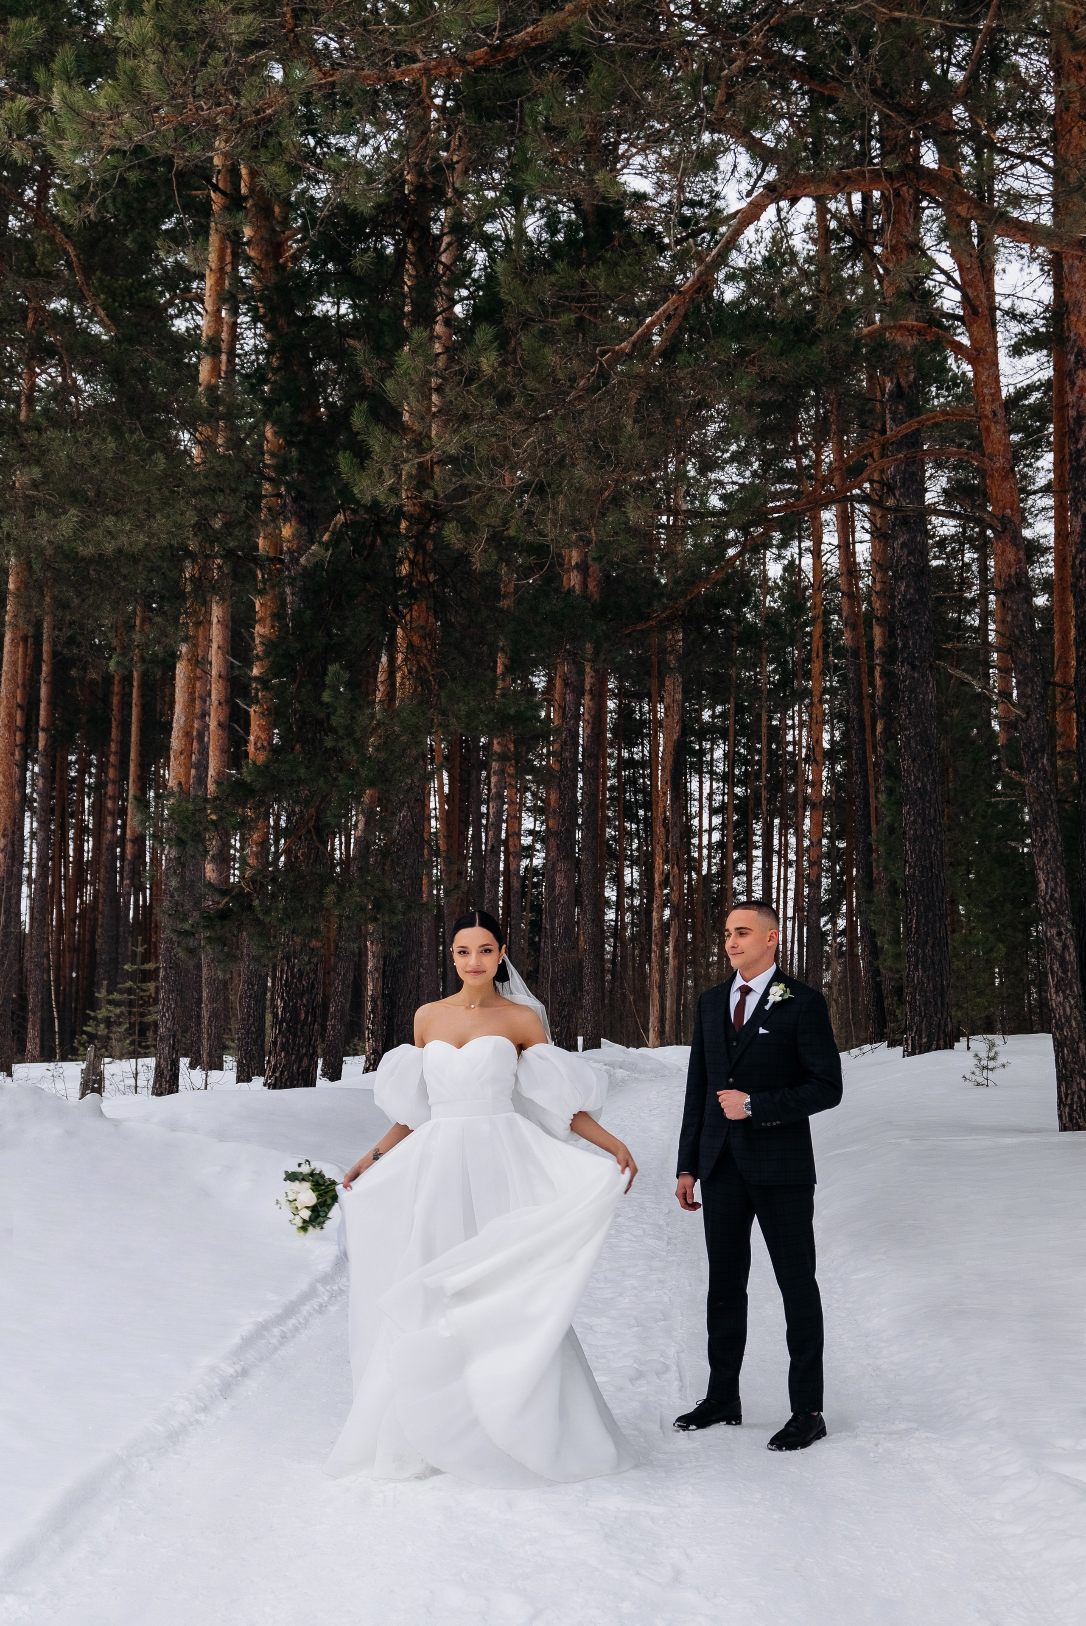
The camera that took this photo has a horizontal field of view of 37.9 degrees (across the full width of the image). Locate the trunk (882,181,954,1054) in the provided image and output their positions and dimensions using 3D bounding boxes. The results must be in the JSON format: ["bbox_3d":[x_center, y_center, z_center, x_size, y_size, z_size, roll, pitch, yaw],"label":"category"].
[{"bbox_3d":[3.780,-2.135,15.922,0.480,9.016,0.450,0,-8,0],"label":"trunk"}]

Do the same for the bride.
[{"bbox_3d":[-0.194,1.160,4.970,0.920,1.704,0.740,-1,-8,8],"label":"bride"}]

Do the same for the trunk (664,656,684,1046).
[{"bbox_3d":[2.677,0.711,32.189,0.340,7.985,0.340,0,-8,0],"label":"trunk"}]

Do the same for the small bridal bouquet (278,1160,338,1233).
[{"bbox_3d":[-0.717,1.194,4.915,0.230,0.220,0.210,-7,-3,-19],"label":"small bridal bouquet"}]

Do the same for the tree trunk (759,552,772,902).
[{"bbox_3d":[6.561,-0.886,46.526,0.260,14.022,0.260,0,-8,0],"label":"tree trunk"}]

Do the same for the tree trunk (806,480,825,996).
[{"bbox_3d":[6.292,-1.418,36.508,0.340,12.606,0.340,0,-8,0],"label":"tree trunk"}]

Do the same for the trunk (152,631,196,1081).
[{"bbox_3d":[-4.327,0.475,18.601,0.340,5.618,0.330,0,-8,0],"label":"trunk"}]

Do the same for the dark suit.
[{"bbox_3d":[0.737,1.258,5.381,0.560,1.451,0.380,-5,-9,34],"label":"dark suit"}]

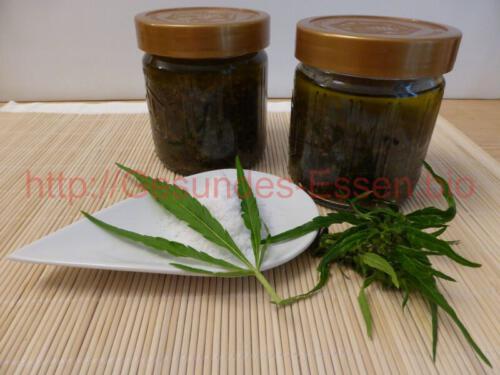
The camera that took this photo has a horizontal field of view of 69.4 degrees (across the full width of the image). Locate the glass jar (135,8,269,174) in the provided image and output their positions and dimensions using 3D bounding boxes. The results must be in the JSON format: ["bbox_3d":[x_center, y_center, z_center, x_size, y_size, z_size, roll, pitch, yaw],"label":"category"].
[{"bbox_3d":[-0.030,-0.069,0.259,0.086,0.098,0.086,0,33,0],"label":"glass jar"}]

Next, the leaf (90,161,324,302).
[{"bbox_3d":[-0.027,0.013,0.191,0.127,0.025,0.095,28,42,36],"label":"leaf"}]

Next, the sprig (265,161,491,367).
[{"bbox_3d":[0.060,0.021,0.170,0.106,0.042,0.118,0,33,0],"label":"sprig"}]

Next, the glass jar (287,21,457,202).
[{"bbox_3d":[0.069,-0.047,0.226,0.086,0.098,0.086,0,33,0],"label":"glass jar"}]

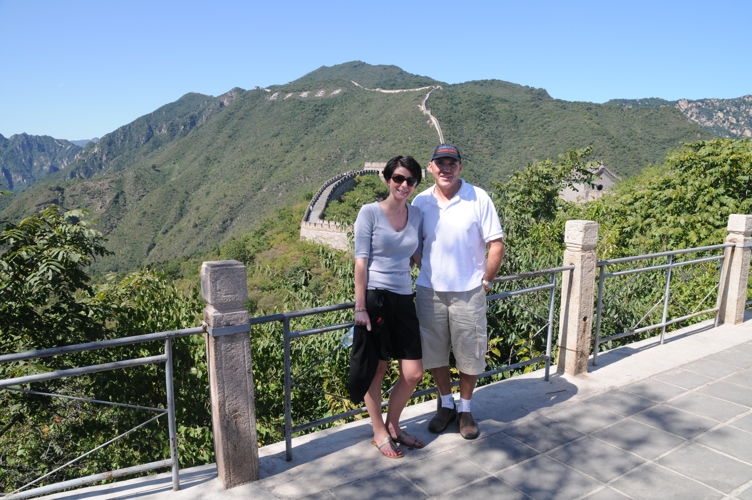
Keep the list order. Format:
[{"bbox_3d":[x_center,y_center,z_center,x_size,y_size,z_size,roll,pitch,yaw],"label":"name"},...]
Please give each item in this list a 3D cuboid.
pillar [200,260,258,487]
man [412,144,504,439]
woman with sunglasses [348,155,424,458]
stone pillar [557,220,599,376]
[{"bbox_3d":[-0.759,0.654,2.748,0.180,1.180,0.150,-6,10,-31],"label":"pillar"},{"bbox_3d":[0.512,0.243,3.275,0.580,1.795,0.380,2,8,12],"label":"man"},{"bbox_3d":[0.063,0.317,3.008,0.440,1.715,0.350,-3,9,-23],"label":"woman with sunglasses"},{"bbox_3d":[1.612,0.382,4.170,0.182,1.212,0.156,-5,9,-33],"label":"stone pillar"}]

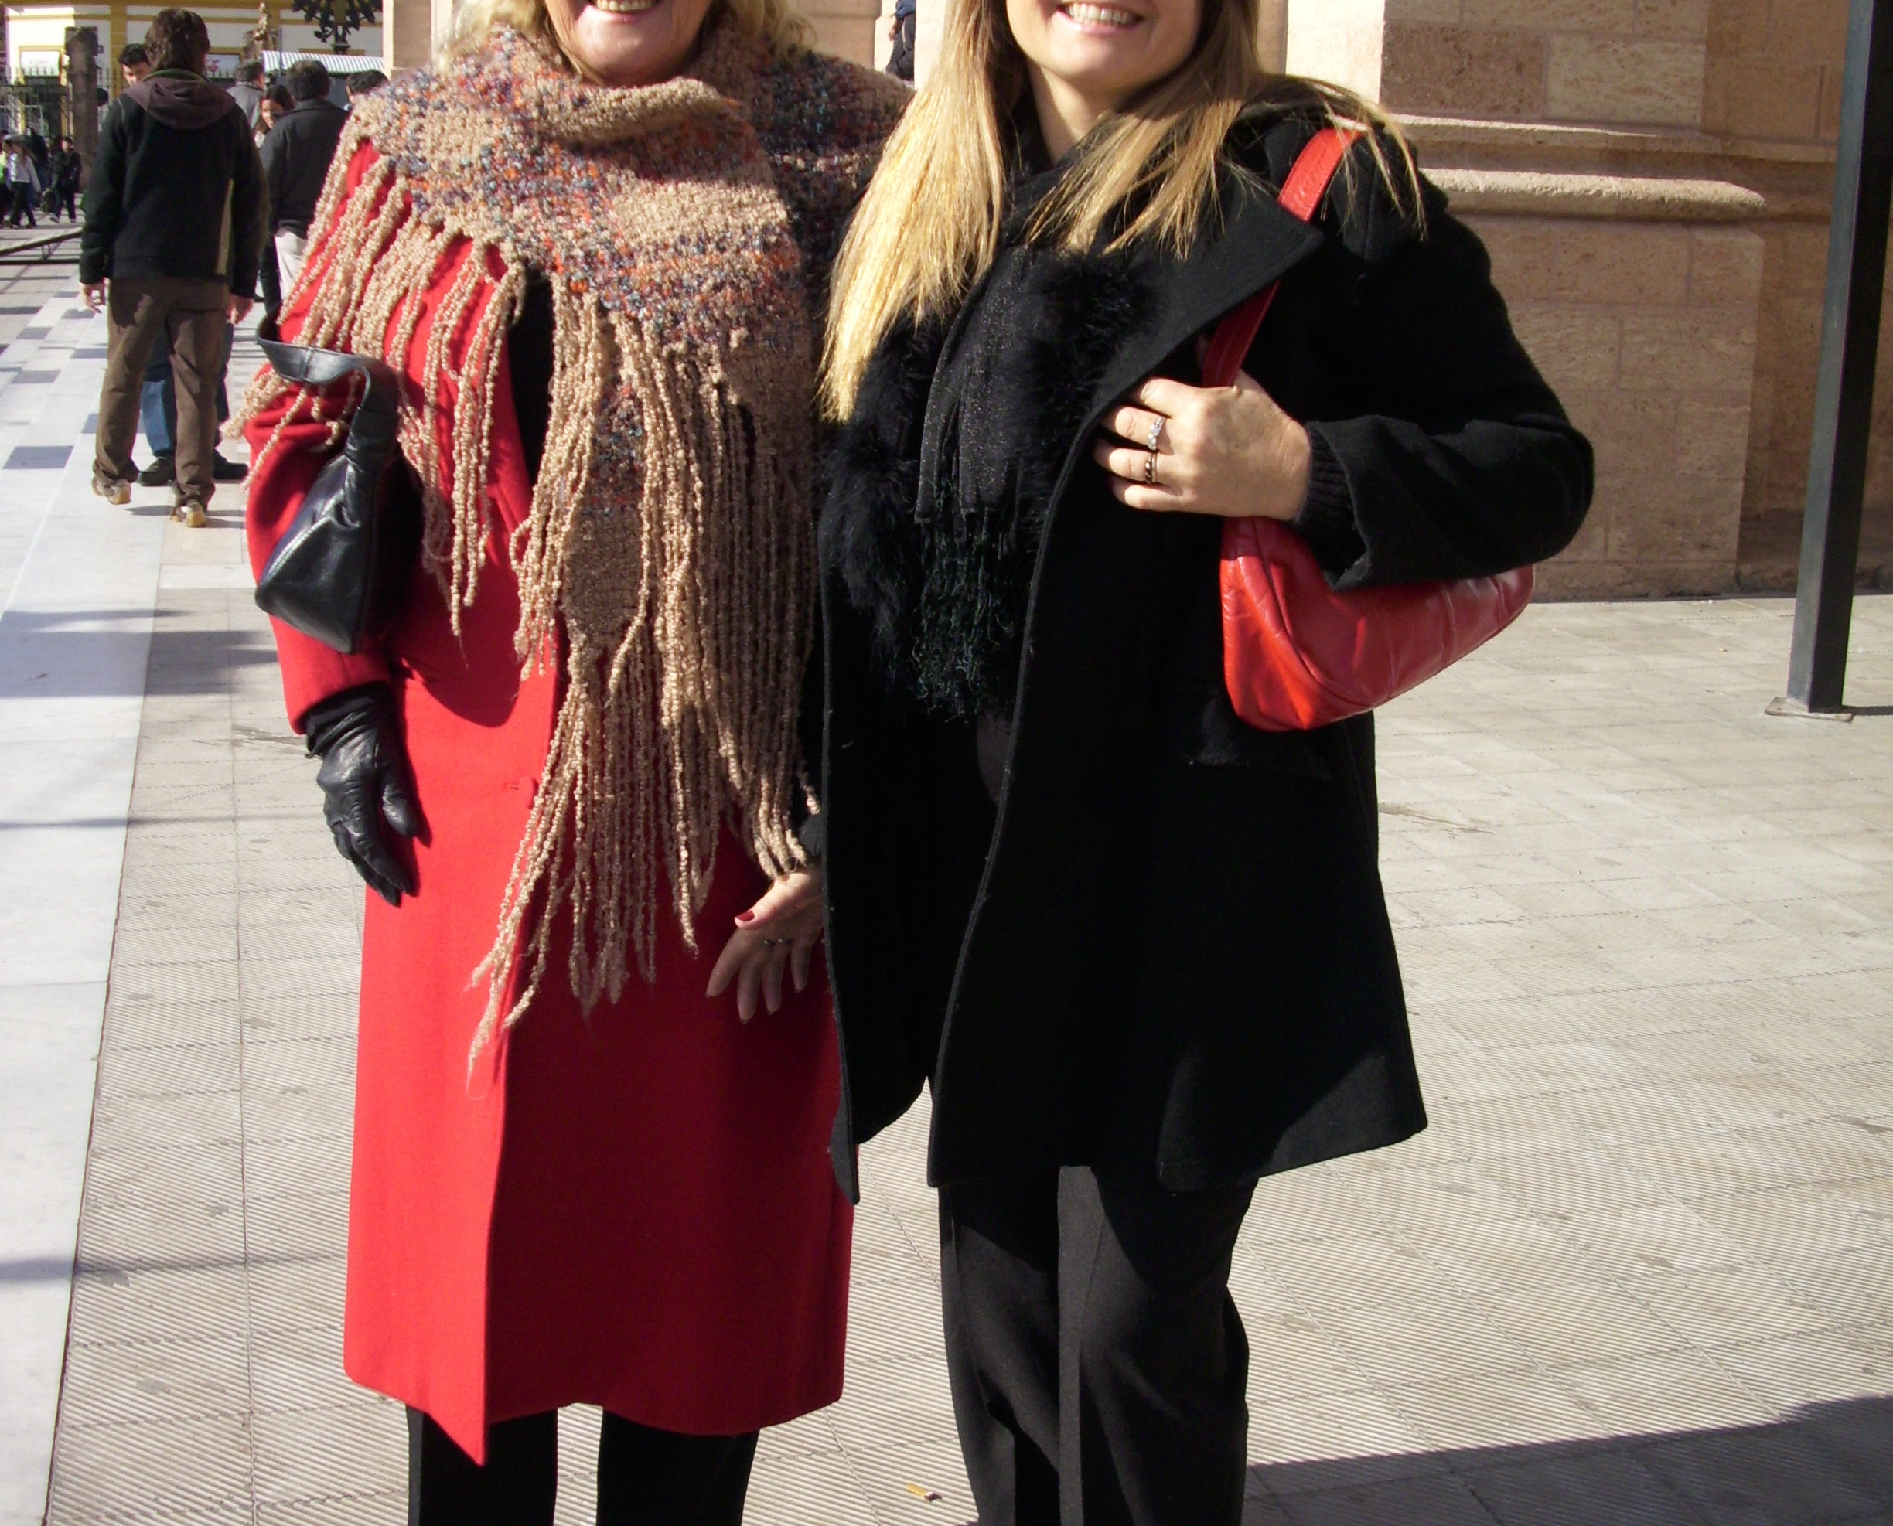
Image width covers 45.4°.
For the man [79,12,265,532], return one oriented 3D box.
[{"bbox_3d":[-2.772,-1.802,8.137,0.600,1.740,0.380,-4,15,-24],"label":"man"}]

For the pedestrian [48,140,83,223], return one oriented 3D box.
[{"bbox_3d":[-17.081,-11.340,44.005,0.520,1.600,0.380,4,13,8],"label":"pedestrian"}]

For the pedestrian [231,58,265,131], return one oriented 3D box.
[{"bbox_3d":[-5.290,-4.460,17.195,0.500,1.700,0.330,5,14,13],"label":"pedestrian"}]

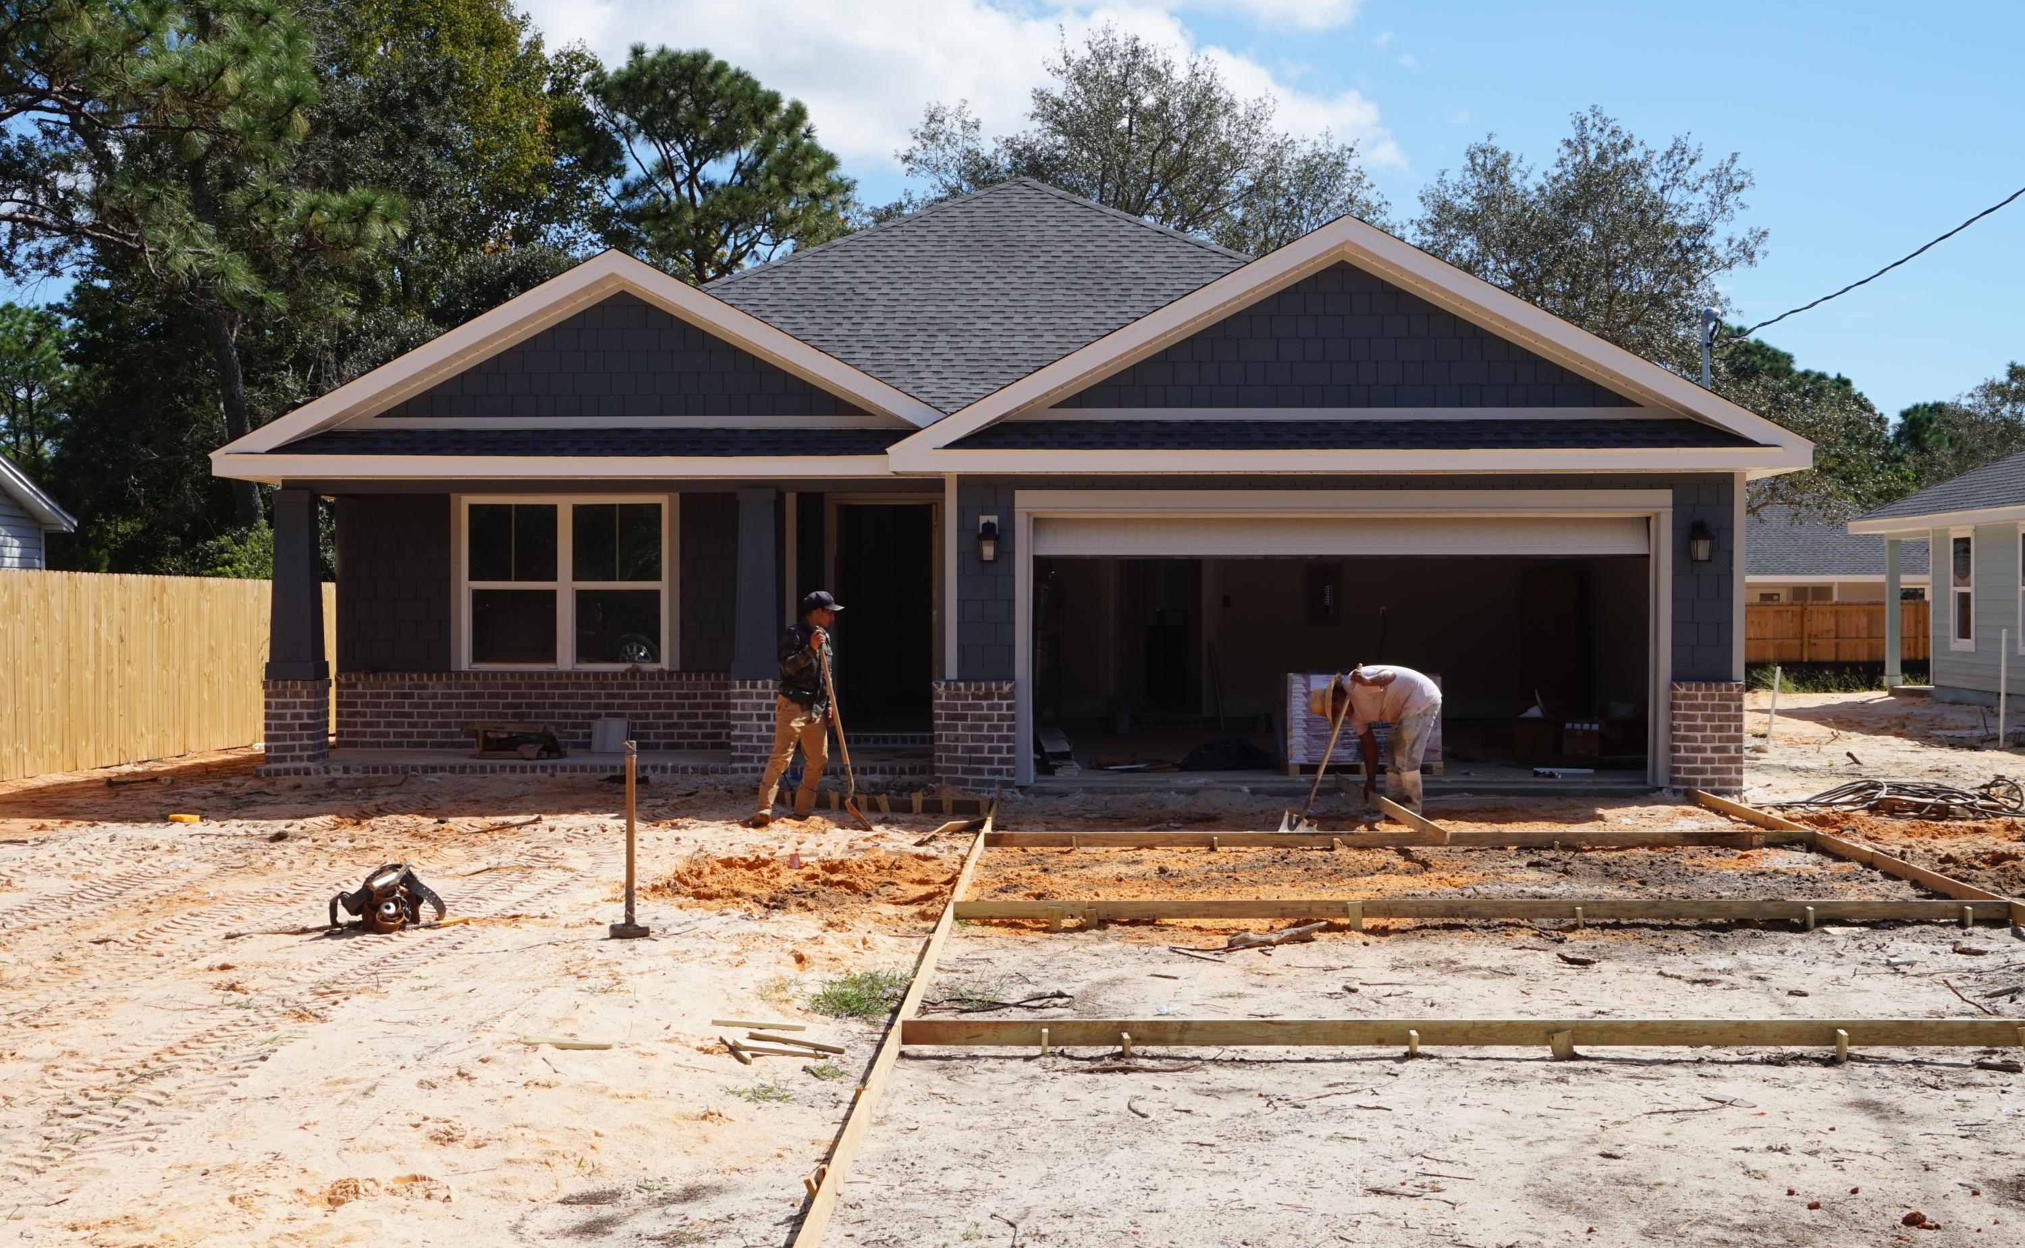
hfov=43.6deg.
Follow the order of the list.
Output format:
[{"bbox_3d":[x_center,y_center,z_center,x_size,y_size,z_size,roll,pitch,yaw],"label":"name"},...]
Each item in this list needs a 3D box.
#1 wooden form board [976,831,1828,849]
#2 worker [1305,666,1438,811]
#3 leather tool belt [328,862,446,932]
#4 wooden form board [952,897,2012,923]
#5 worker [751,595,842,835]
[{"bbox_3d":[2.542,1.412,16.570,5.430,0.092,0.038,0,0,1],"label":"wooden form board"},{"bbox_3d":[2.584,0.838,18.000,0.900,1.080,0.520,0,0,-9],"label":"worker"},{"bbox_3d":[-3.026,1.326,12.250,0.540,0.300,0.300,0,0,0],"label":"leather tool belt"},{"bbox_3d":[2.432,1.482,13.090,5.460,0.092,0.038,0,0,1],"label":"wooden form board"},{"bbox_3d":[-1.525,0.601,17.800,0.600,1.650,0.500,0,0,12],"label":"worker"}]

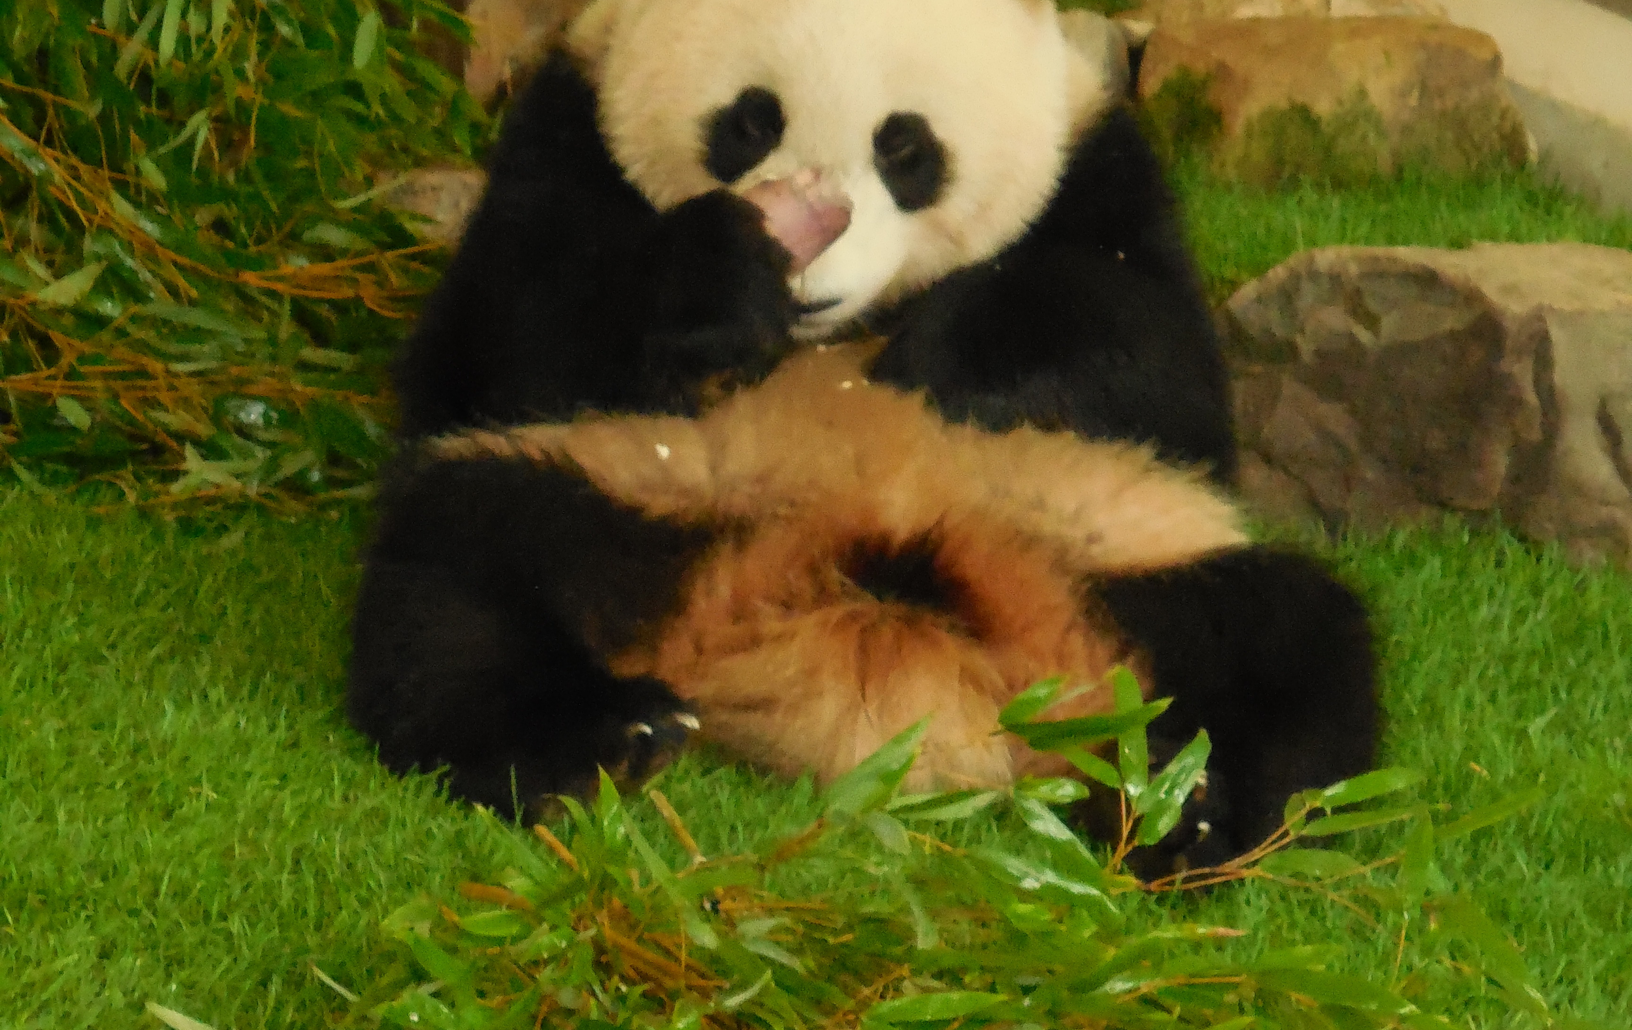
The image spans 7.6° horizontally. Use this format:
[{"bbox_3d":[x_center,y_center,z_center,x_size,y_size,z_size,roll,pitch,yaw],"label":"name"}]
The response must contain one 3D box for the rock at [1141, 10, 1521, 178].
[{"bbox_3d":[0.468,-0.376,11.050,0.350,0.135,0.200,1,14,0],"label":"rock"}]

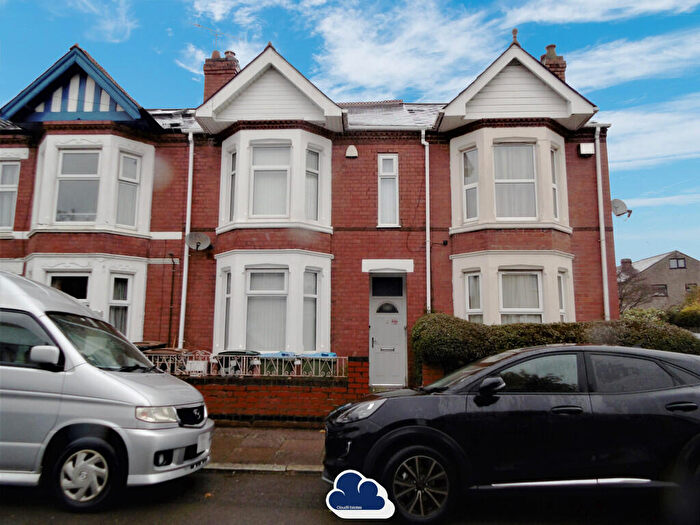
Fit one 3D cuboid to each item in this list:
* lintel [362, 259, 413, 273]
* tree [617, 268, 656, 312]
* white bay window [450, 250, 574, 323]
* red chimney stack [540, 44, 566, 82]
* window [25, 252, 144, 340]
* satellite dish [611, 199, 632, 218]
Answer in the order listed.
[{"bbox_3d":[0.818,0.073,9.540,1.108,0.287,0.130,0,-7,3],"label":"lintel"},{"bbox_3d":[13.192,2.396,21.323,3.200,4.149,3.000,0,-7,3],"label":"tree"},{"bbox_3d":[3.411,0.860,8.945,2.592,2.111,0.800,0,-7,3],"label":"white bay window"},{"bbox_3d":[5.718,-5.182,12.545,0.600,1.850,0.800,0,-8,2],"label":"red chimney stack"},{"bbox_3d":[-5.862,0.916,9.322,2.776,2.120,0.830,0,-7,3],"label":"window"},{"bbox_3d":[6.543,-1.320,10.739,0.500,0.430,0.400,3,-8,-25],"label":"satellite dish"}]

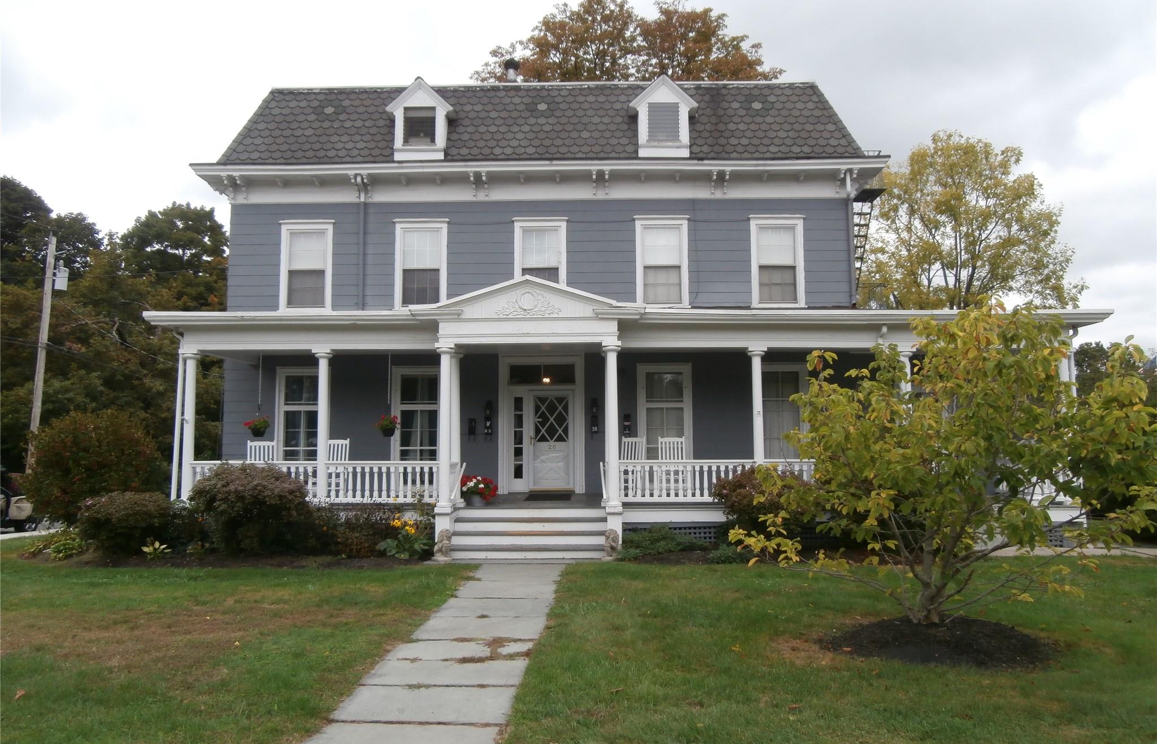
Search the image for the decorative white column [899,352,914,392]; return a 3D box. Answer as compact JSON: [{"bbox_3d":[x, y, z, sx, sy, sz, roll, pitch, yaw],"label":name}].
[{"bbox_3d":[5.787,0.929,14.106,0.336,2.762,0.336,0,-5,1],"label":"decorative white column"}]

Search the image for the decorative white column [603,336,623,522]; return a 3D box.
[{"bbox_3d":[0.528,0.885,12.505,0.310,2.748,0.310,0,-5,1],"label":"decorative white column"}]

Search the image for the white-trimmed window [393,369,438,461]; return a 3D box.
[{"bbox_3d":[-3.365,1.206,16.853,1.180,2.620,0.150,0,-5,1],"label":"white-trimmed window"}]

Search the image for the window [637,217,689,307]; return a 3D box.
[{"bbox_3d":[1.715,-2.282,16.501,1.085,1.852,0.150,0,-5,1],"label":"window"}]

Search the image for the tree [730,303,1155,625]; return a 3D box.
[{"bbox_3d":[3.624,0.884,7.853,4.242,3.118,3.800,0,-5,1],"label":"tree"}]

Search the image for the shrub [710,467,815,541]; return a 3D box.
[{"bbox_3d":[3.021,2.221,12.960,1.685,1.382,1.400,0,-5,1],"label":"shrub"}]

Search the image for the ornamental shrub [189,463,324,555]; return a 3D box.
[{"bbox_3d":[-5.220,2.254,13.005,2.202,1.552,1.729,0,-5,1],"label":"ornamental shrub"}]

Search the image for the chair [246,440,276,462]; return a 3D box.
[{"bbox_3d":[-5.824,1.801,14.692,0.580,1.090,0.820,0,-5,-4],"label":"chair"}]

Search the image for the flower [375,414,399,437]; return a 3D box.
[{"bbox_3d":[-3.421,0.955,14.371,0.464,0.404,0.415,0,-5,1],"label":"flower"}]

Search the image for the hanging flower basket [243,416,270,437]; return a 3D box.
[{"bbox_3d":[-5.902,1.003,14.715,0.471,0.397,0.420,0,-5,1],"label":"hanging flower basket"}]

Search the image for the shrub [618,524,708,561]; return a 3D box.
[{"bbox_3d":[1.351,2.647,12.825,1.445,0.540,1.300,0,-5,1],"label":"shrub"}]

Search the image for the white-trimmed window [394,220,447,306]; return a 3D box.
[{"bbox_3d":[-3.318,-2.262,16.900,1.175,1.922,0.158,0,-5,1],"label":"white-trimmed window"}]

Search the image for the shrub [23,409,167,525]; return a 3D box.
[{"bbox_3d":[-9.091,1.906,15.096,2.781,2.433,2.500,0,-5,1],"label":"shrub"}]

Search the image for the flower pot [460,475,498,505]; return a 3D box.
[{"bbox_3d":[-1.655,1.980,13.382,0.641,0.533,0.580,0,-5,1],"label":"flower pot"}]

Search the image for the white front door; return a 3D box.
[{"bbox_3d":[-0.572,1.432,16.760,0.910,2.060,0.080,0,-5,1],"label":"white front door"}]

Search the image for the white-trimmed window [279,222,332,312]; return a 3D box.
[{"bbox_3d":[-5.660,-2.212,16.672,1.127,1.871,0.150,0,-5,1],"label":"white-trimmed window"}]

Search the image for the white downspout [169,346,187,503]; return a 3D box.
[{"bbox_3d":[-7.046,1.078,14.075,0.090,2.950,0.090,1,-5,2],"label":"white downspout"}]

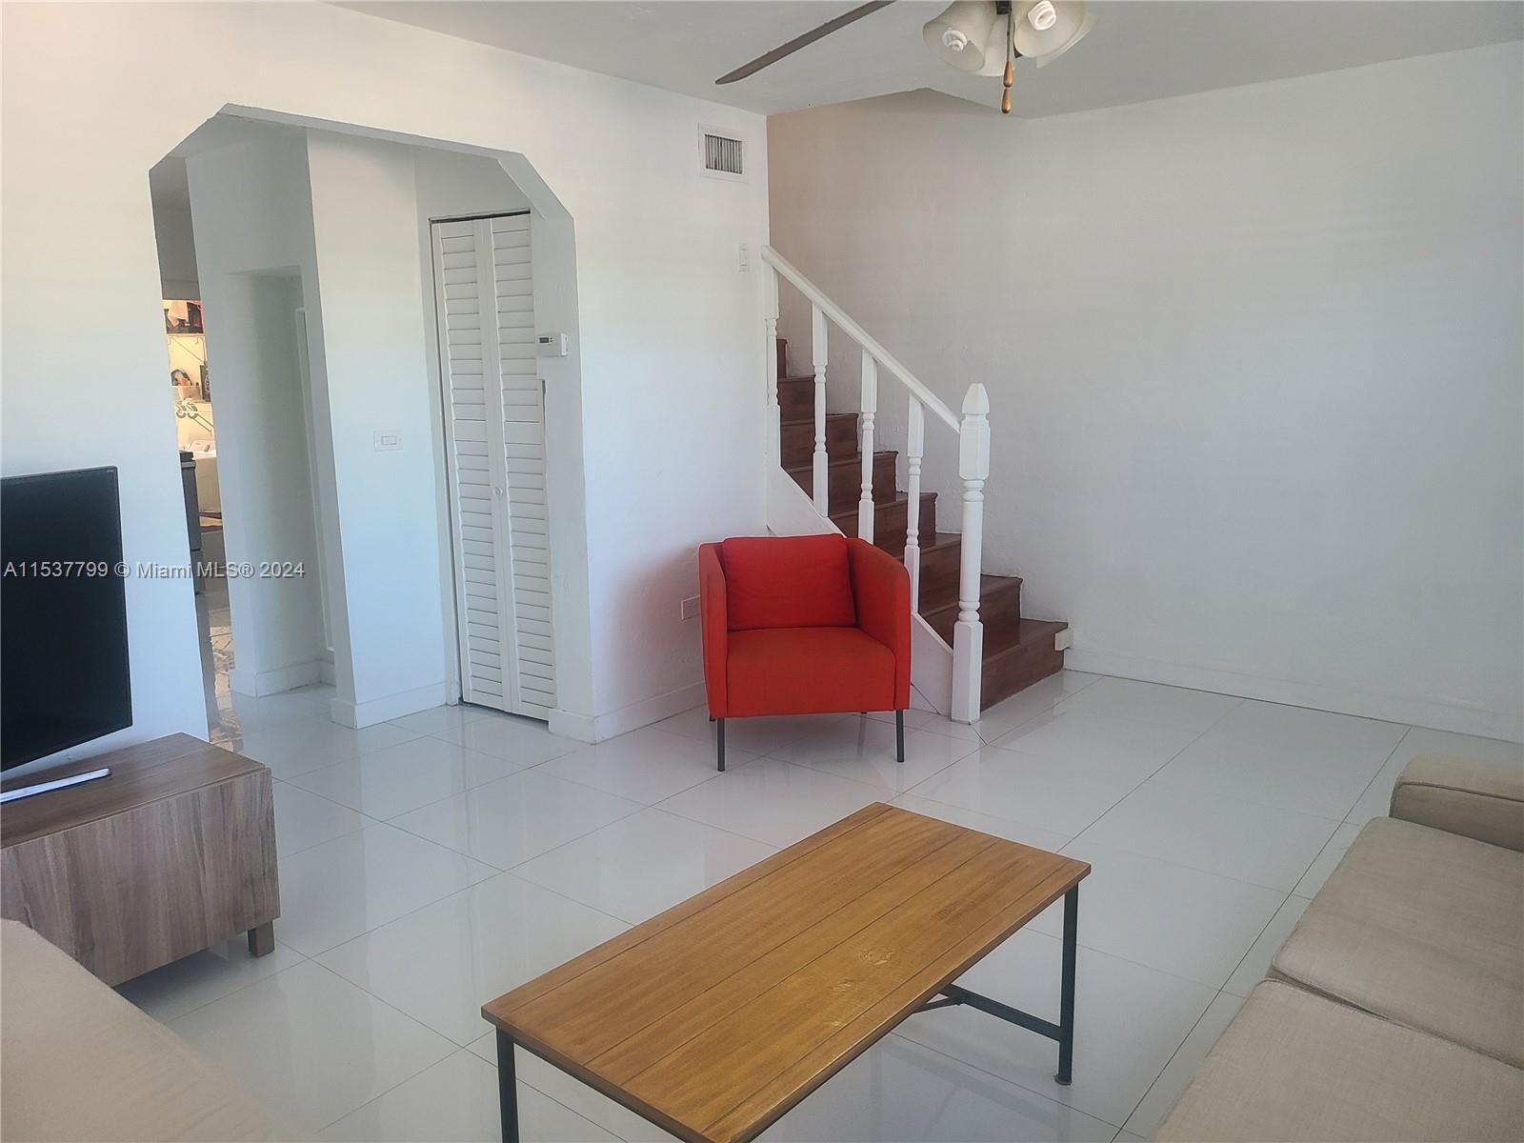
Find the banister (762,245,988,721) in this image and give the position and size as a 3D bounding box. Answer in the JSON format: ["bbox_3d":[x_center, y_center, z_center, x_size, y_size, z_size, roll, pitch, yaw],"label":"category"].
[{"bbox_3d":[0.442,-0.398,4.788,1.056,1.927,0.079,8,13,37],"label":"banister"}]

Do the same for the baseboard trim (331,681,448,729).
[{"bbox_3d":[-1.567,0.548,4.815,0.187,0.101,0.436,8,13,37],"label":"baseboard trim"}]

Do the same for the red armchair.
[{"bbox_3d":[0.137,0.277,4.403,0.700,0.750,0.730,-2,11,-7],"label":"red armchair"}]

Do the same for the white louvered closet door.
[{"bbox_3d":[-1.064,-0.390,4.604,0.618,1.987,0.041,8,13,37],"label":"white louvered closet door"}]

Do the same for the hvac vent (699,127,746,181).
[{"bbox_3d":[-0.156,-1.686,4.633,0.023,0.196,0.297,8,13,37],"label":"hvac vent"}]

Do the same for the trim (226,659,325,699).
[{"bbox_3d":[-2.229,0.472,5.256,0.237,0.101,0.322,8,13,37],"label":"trim"}]

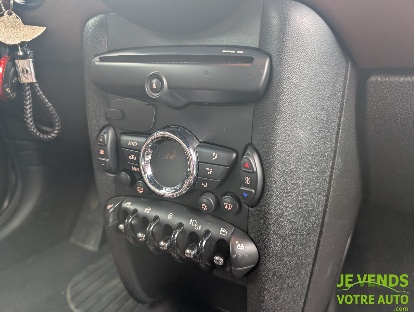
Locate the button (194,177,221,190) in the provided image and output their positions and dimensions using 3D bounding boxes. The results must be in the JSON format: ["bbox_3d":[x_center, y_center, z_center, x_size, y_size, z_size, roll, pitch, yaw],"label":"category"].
[{"bbox_3d":[0.000,0.023,0.244,0.022,0.007,0.005,9,19,25],"label":"button"}]

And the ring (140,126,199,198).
[{"bbox_3d":[-0.032,0.007,0.260,0.061,0.061,0.019,8,17,26],"label":"ring"}]

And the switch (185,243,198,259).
[{"bbox_3d":[-0.014,0.086,0.262,0.008,0.009,0.011,9,19,25],"label":"switch"}]

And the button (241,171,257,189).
[{"bbox_3d":[0.035,0.022,0.234,0.013,0.013,0.007,8,17,26],"label":"button"}]

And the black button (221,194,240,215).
[{"bbox_3d":[0.021,0.043,0.245,0.017,0.017,0.009,8,17,26],"label":"black button"}]

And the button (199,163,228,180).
[{"bbox_3d":[0.007,0.016,0.247,0.029,0.013,0.008,8,17,26],"label":"button"}]

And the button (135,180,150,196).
[{"bbox_3d":[-0.063,0.032,0.280,0.013,0.014,0.009,9,19,25],"label":"button"}]

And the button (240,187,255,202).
[{"bbox_3d":[0.032,0.030,0.228,0.009,0.010,0.005,9,19,25],"label":"button"}]

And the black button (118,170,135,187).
[{"bbox_3d":[-0.081,0.023,0.294,0.017,0.017,0.009,8,17,26],"label":"black button"}]

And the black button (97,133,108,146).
[{"bbox_3d":[-0.104,-0.017,0.286,0.010,0.012,0.005,9,19,25],"label":"black button"}]

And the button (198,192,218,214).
[{"bbox_3d":[0.001,0.040,0.248,0.015,0.015,0.009,9,19,25],"label":"button"}]

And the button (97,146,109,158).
[{"bbox_3d":[-0.107,-0.005,0.301,0.013,0.013,0.007,8,17,26],"label":"button"}]

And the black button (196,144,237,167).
[{"bbox_3d":[0.009,0.002,0.242,0.036,0.016,0.009,8,17,26],"label":"black button"}]

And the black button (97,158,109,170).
[{"bbox_3d":[-0.107,0.008,0.305,0.013,0.013,0.007,8,17,26],"label":"black button"}]

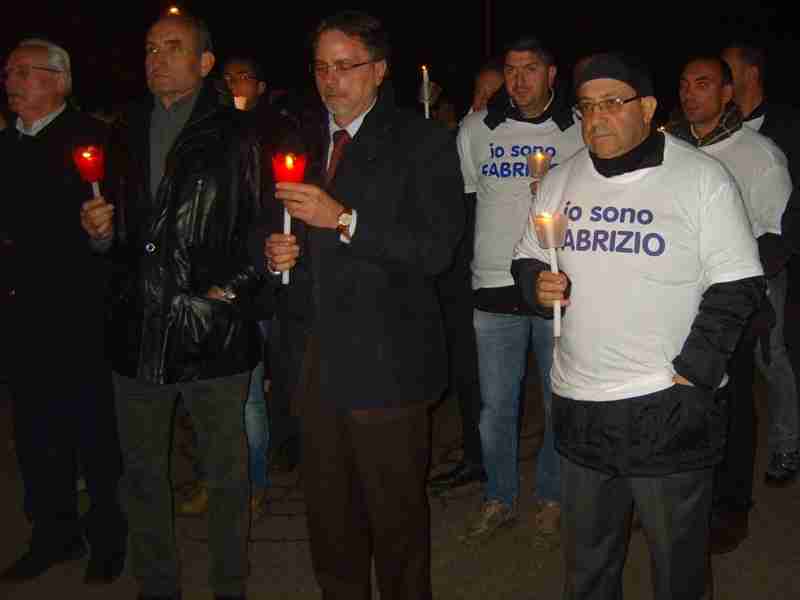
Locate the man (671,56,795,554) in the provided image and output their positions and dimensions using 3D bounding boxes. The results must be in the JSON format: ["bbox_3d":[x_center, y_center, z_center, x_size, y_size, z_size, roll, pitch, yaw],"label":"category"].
[{"bbox_3d":[1.120,0.033,2.800,0.570,1.710,0.420,7,12,39],"label":"man"}]

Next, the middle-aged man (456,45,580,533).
[{"bbox_3d":[0.453,-0.007,2.854,0.520,1.750,0.400,2,9,13],"label":"middle-aged man"}]

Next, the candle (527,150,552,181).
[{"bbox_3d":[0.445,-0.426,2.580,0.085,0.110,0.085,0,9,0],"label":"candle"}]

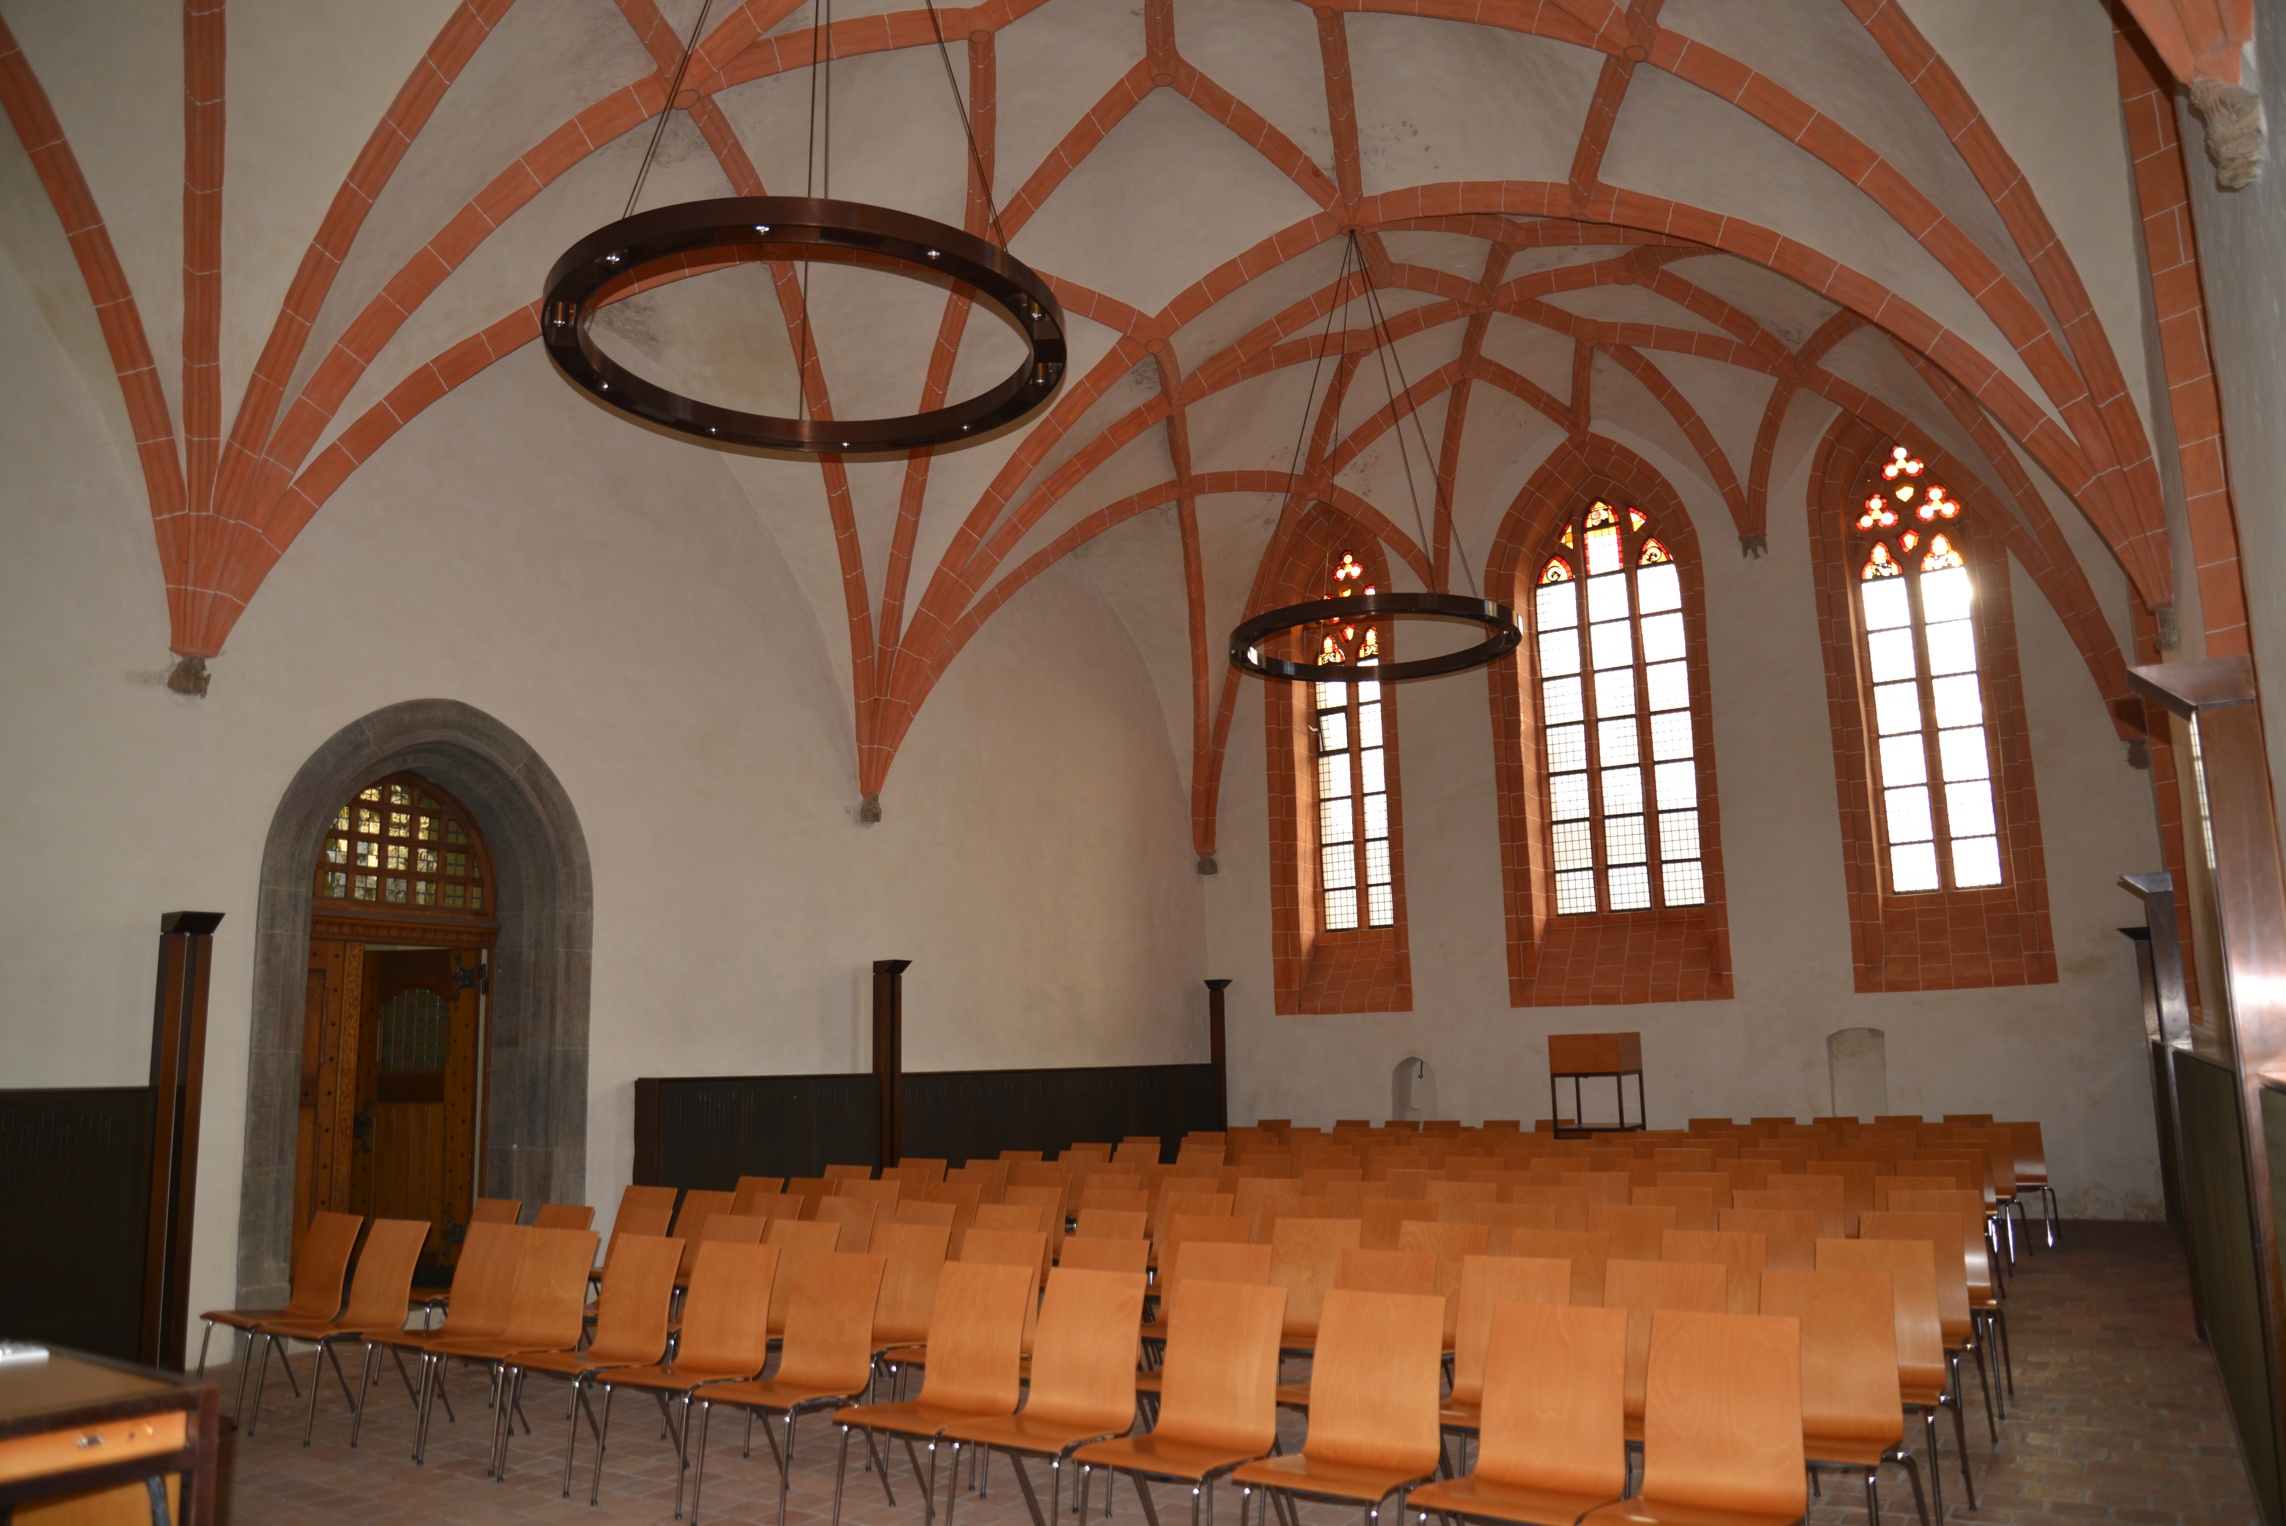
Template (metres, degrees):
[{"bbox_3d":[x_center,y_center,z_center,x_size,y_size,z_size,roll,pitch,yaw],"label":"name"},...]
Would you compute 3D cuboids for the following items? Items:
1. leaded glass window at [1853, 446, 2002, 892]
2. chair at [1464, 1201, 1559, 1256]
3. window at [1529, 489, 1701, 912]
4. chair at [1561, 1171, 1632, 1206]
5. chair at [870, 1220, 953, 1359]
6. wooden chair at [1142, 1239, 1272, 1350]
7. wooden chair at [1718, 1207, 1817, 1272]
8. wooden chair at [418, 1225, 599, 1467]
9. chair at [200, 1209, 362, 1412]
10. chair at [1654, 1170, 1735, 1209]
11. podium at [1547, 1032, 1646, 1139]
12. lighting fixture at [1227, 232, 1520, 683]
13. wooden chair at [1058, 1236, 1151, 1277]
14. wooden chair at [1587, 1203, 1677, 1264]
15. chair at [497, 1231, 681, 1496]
[{"bbox_3d":[7.293,-0.942,14.285,0.930,4.300,0.200,-8,-12,31],"label":"leaded glass window"},{"bbox_3d":[1.526,2.354,6.540,0.465,0.845,0.565,-8,-13,33],"label":"chair"},{"bbox_3d":[4.824,-0.628,15.589,1.521,4.410,0.200,-8,-12,30],"label":"window"},{"bbox_3d":[2.325,2.607,8.004,0.475,0.845,0.565,-8,-12,32],"label":"chair"},{"bbox_3d":[-1.097,2.349,6.229,0.465,0.845,0.565,-7,-12,28],"label":"chair"},{"bbox_3d":[0.182,2.166,5.386,0.465,0.845,0.565,-7,-12,30],"label":"wooden chair"},{"bbox_3d":[2.460,2.232,6.007,0.475,0.845,0.565,-7,-12,30],"label":"wooden chair"},{"bbox_3d":[-2.572,2.362,6.210,0.465,0.845,0.565,-6,-12,26],"label":"wooden chair"},{"bbox_3d":[-4.074,2.611,7.207,0.490,0.855,0.550,-8,-13,33],"label":"chair"},{"bbox_3d":[2.805,2.563,7.823,0.475,0.845,0.565,-7,-12,30],"label":"chair"},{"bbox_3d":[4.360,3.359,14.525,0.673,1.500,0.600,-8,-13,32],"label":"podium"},{"bbox_3d":[1.658,-2.465,11.441,2.091,3.308,2.091,-1,-11,0],"label":"lighting fixture"},{"bbox_3d":[-0.260,2.215,5.595,0.465,0.845,0.565,-7,-12,29],"label":"wooden chair"},{"bbox_3d":[1.978,2.294,6.278,0.475,0.845,0.565,-8,-12,31],"label":"wooden chair"},{"bbox_3d":[-2.158,2.333,5.997,0.475,0.845,0.565,-7,-12,30],"label":"chair"}]

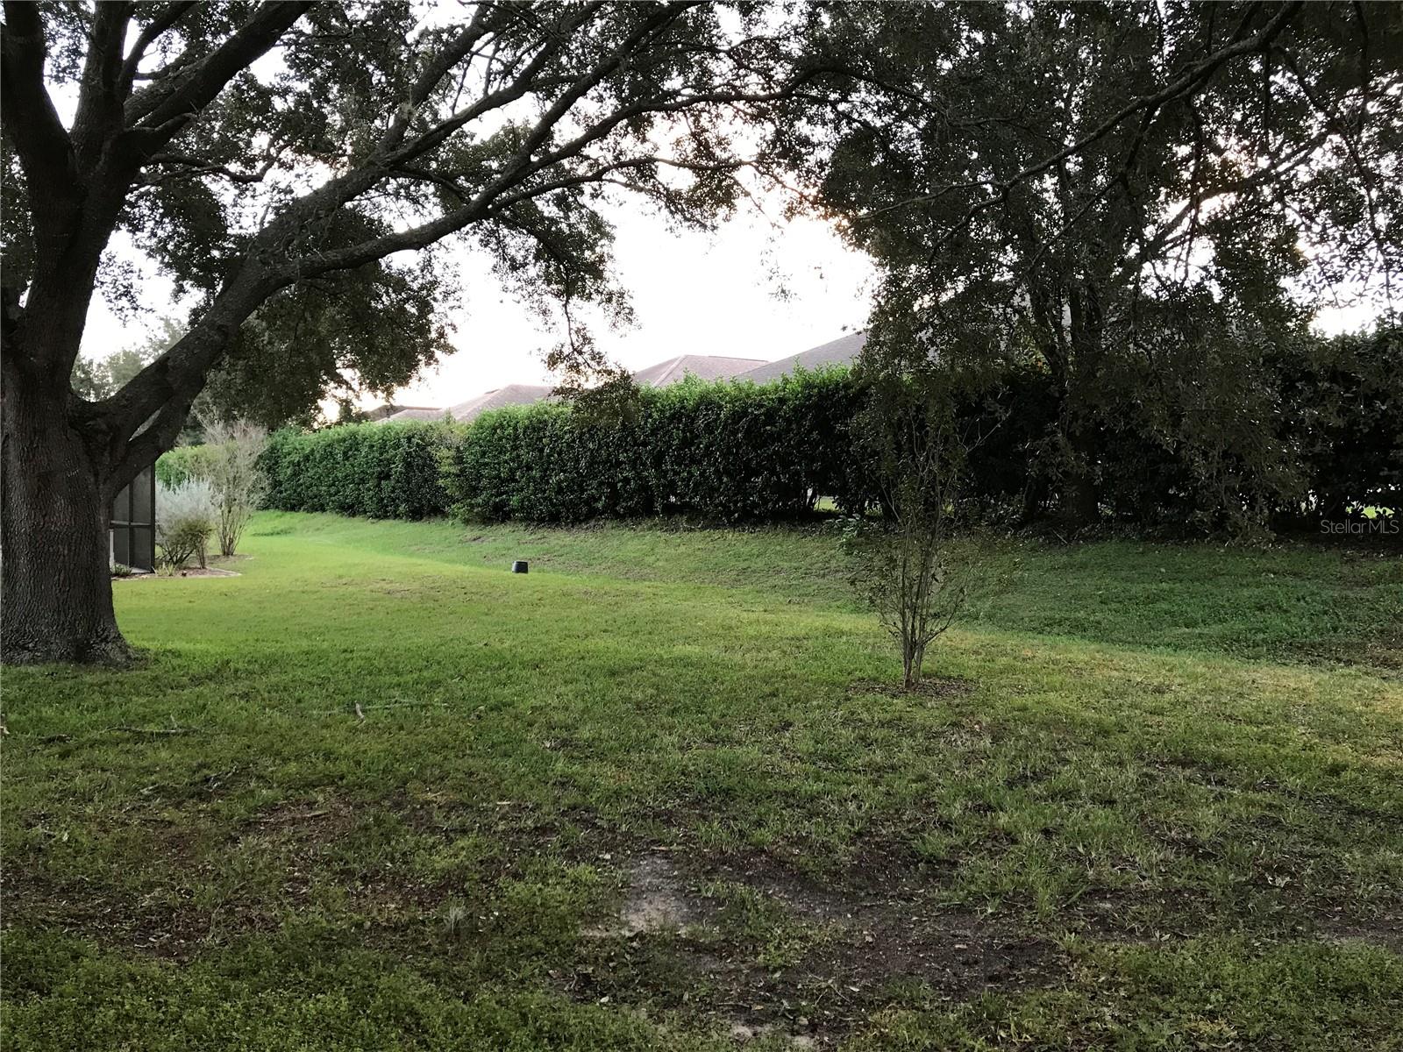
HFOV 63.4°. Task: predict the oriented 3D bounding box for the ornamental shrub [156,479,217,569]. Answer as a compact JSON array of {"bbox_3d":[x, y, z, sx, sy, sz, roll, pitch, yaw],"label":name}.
[{"bbox_3d":[-10.257,-0.043,22.500,1.250,1.800,1.200,-1,2,-25],"label":"ornamental shrub"}]

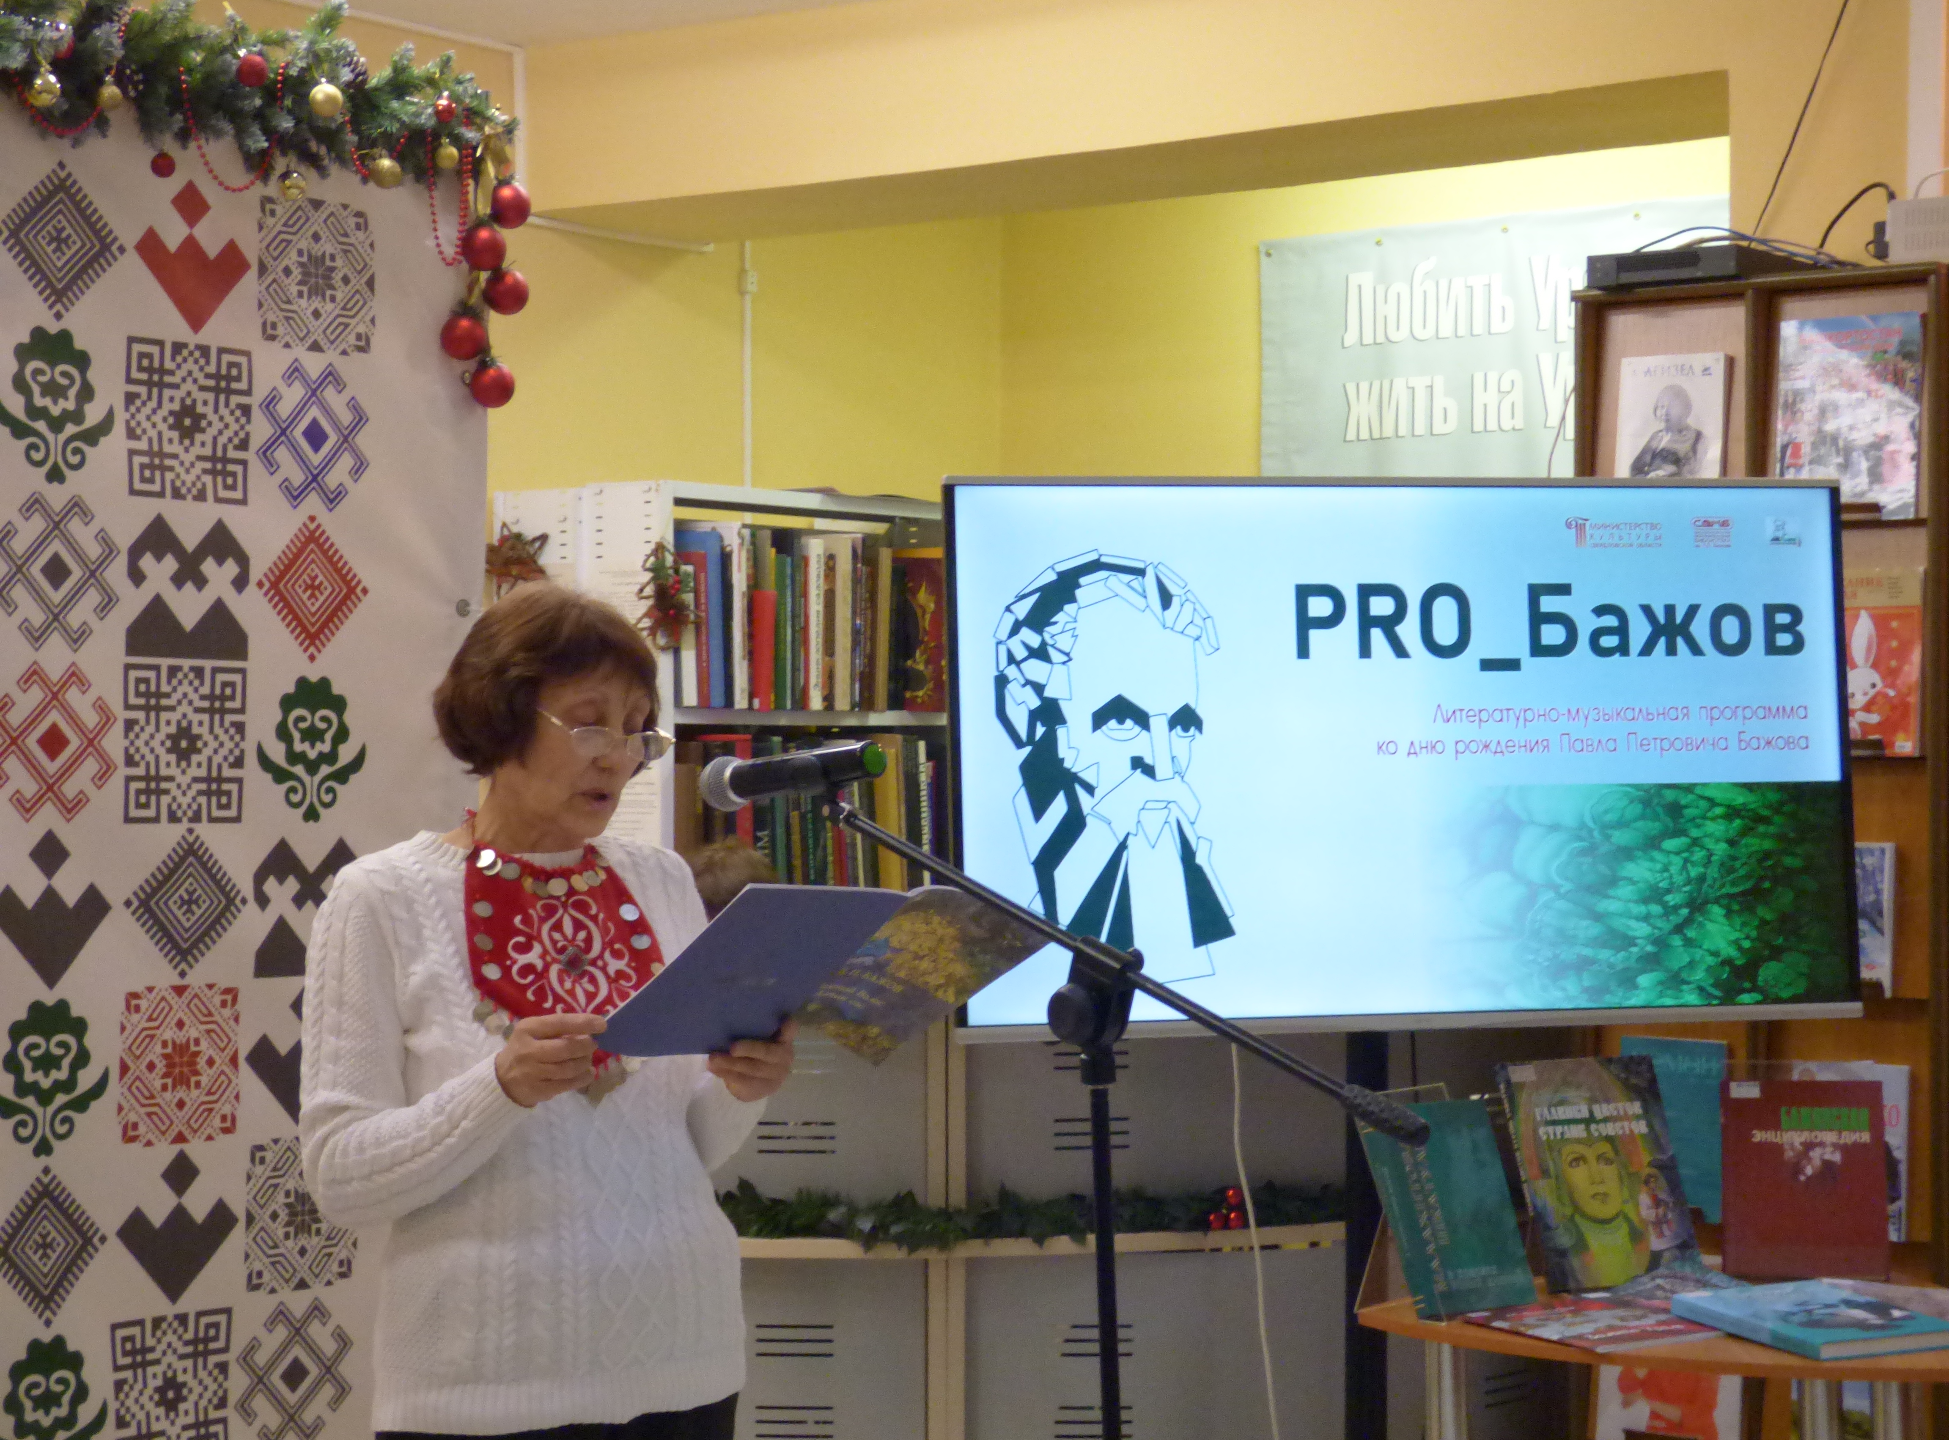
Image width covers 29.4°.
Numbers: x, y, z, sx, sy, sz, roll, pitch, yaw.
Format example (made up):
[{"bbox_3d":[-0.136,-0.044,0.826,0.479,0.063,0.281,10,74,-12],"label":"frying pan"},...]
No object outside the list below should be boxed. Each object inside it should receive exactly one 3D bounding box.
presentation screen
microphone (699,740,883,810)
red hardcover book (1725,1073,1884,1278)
[{"bbox_3d":[0.565,0.045,4.838,1.240,0.715,0.060,-1,-4,-14],"label":"presentation screen"},{"bbox_3d":[-0.170,0.050,3.440,0.052,0.052,0.240,0,-7,-42],"label":"microphone"},{"bbox_3d":[1.078,0.601,4.827,0.207,0.267,0.038,0,-24,10],"label":"red hardcover book"}]

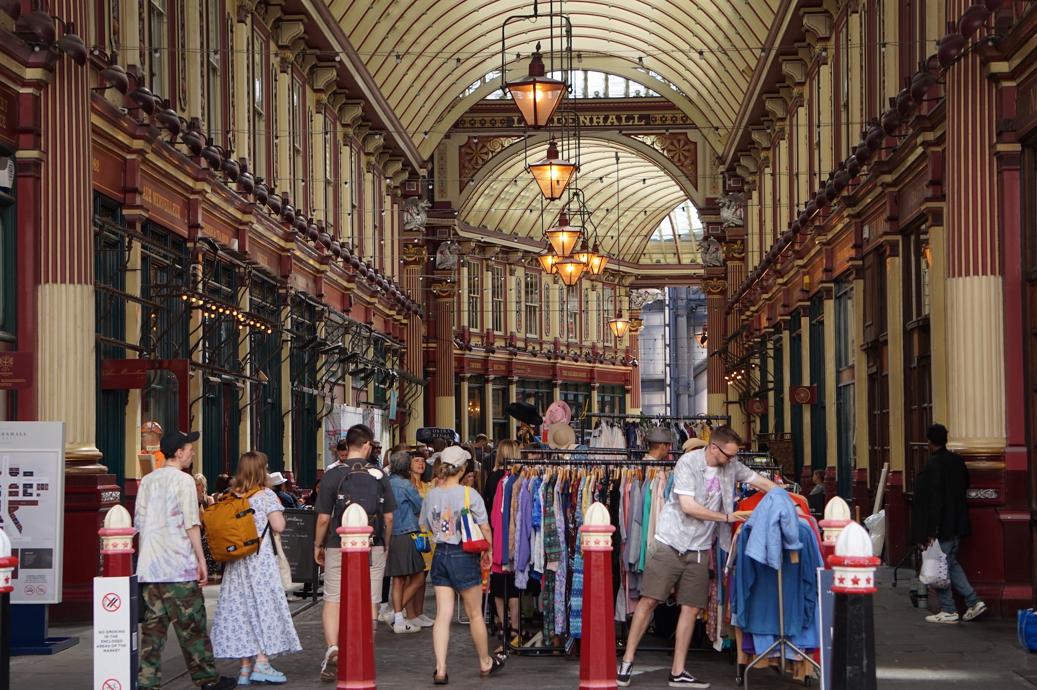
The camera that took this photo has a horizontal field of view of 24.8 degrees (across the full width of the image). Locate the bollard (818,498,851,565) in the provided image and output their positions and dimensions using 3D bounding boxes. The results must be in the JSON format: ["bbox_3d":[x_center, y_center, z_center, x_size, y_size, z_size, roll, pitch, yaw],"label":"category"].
[{"bbox_3d":[2.034,1.613,15.100,0.270,1.290,0.270,-1,-3,0],"label":"bollard"}]

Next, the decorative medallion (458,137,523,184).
[{"bbox_3d":[-0.829,-5.464,70.000,1.870,1.440,0.150,-1,-3,2],"label":"decorative medallion"}]

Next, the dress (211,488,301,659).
[{"bbox_3d":[-1.826,1.594,16.450,0.480,1.200,0.540,2,-4,-45],"label":"dress"}]

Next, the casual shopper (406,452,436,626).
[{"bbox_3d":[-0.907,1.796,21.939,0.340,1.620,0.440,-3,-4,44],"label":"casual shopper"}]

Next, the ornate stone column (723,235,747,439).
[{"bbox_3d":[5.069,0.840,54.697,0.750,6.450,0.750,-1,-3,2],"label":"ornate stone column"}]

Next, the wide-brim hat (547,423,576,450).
[{"bbox_3d":[0.509,1.095,28.000,0.340,0.340,0.130,-1,1,1],"label":"wide-brim hat"}]

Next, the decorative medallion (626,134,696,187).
[{"bbox_3d":[4.055,-5.201,66.764,2.010,1.660,0.150,-1,-3,2],"label":"decorative medallion"}]

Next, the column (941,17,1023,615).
[{"bbox_3d":[4.412,-0.519,22.651,0.770,6.200,0.770,-1,-3,2],"label":"column"}]

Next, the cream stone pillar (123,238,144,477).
[{"bbox_3d":[-4.488,0.138,27.407,0.180,2.830,0.300,-1,-3,2],"label":"cream stone pillar"}]

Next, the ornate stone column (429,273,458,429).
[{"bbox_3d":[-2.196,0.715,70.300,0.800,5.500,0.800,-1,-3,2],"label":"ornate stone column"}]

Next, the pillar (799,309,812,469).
[{"bbox_3d":[5.519,0.847,45.300,0.220,3.010,0.320,-1,-3,2],"label":"pillar"}]

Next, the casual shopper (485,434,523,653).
[{"bbox_3d":[-0.099,1.664,19.950,0.480,1.690,0.400,-2,-3,25],"label":"casual shopper"}]

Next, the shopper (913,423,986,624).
[{"bbox_3d":[3.904,1.627,21.400,0.660,1.800,0.520,-2,-3,25],"label":"shopper"}]

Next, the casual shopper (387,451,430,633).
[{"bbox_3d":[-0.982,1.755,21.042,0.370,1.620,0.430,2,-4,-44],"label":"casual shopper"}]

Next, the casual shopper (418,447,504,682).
[{"bbox_3d":[-0.397,1.531,16.650,0.500,1.650,0.580,-2,-3,25],"label":"casual shopper"}]

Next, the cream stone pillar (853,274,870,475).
[{"bbox_3d":[5.204,0.448,35.800,0.230,2.990,0.340,-1,-3,2],"label":"cream stone pillar"}]

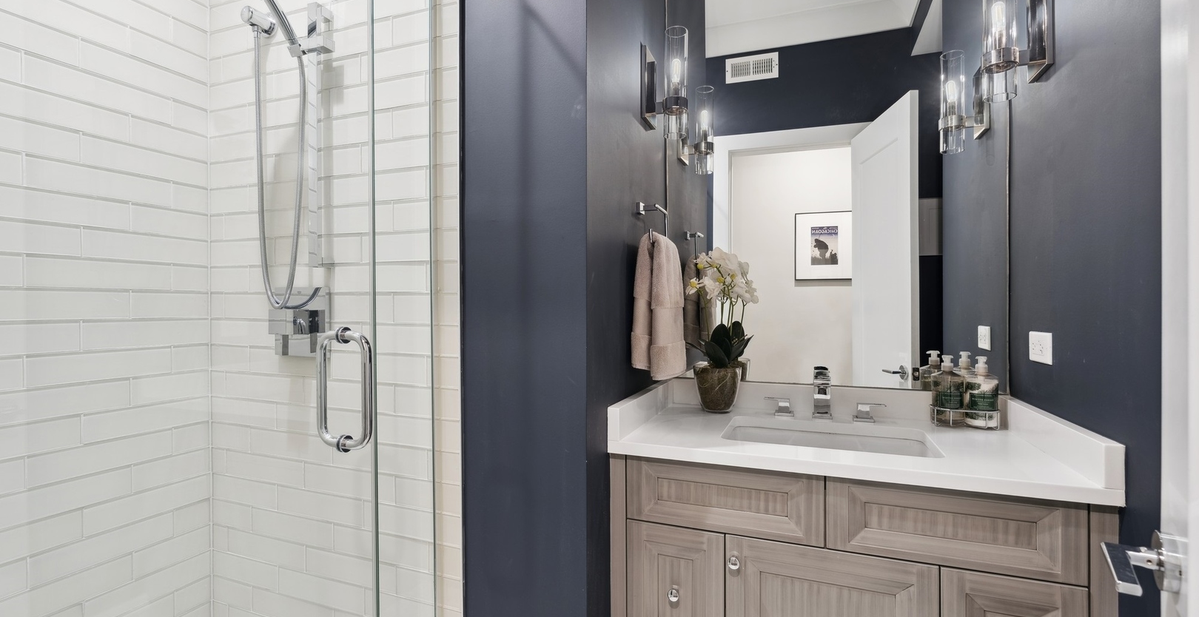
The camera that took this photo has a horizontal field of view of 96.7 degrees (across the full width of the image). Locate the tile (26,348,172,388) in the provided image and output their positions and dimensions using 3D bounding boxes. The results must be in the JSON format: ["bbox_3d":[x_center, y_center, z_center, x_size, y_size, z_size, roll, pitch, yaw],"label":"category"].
[{"bbox_3d":[-1.259,0.147,1.360,0.008,0.075,0.300,0,0,21],"label":"tile"}]

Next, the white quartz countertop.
[{"bbox_3d":[0.568,0.289,1.358,0.952,0.105,0.570,0,0,21],"label":"white quartz countertop"}]

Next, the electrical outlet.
[{"bbox_3d":[1.030,0.091,1.243,0.008,0.071,0.118,0,0,21],"label":"electrical outlet"}]

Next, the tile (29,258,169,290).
[{"bbox_3d":[-1.259,-0.083,1.359,0.008,0.075,0.300,0,0,21],"label":"tile"}]

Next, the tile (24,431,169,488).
[{"bbox_3d":[-1.258,0.378,1.361,0.008,0.075,0.300,0,0,21],"label":"tile"}]

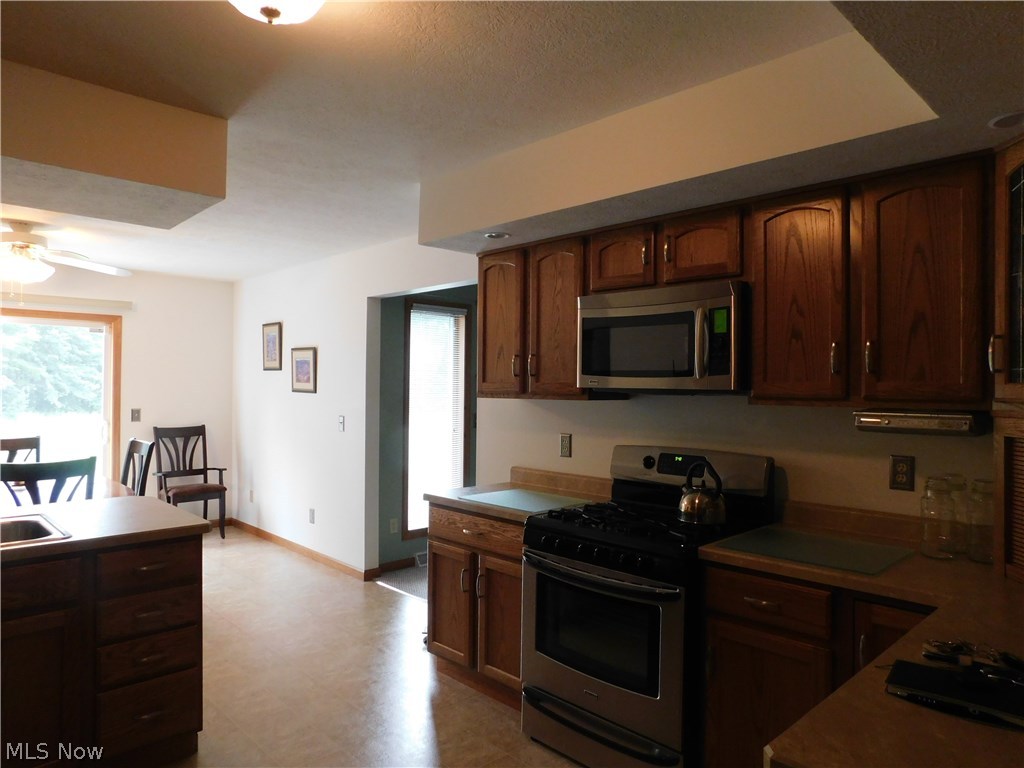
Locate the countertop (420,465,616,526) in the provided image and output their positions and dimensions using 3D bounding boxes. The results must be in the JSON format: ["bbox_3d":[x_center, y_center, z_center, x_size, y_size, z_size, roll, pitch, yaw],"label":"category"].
[{"bbox_3d":[0.043,0.526,3.349,0.605,0.133,0.774,0,0,-44],"label":"countertop"}]

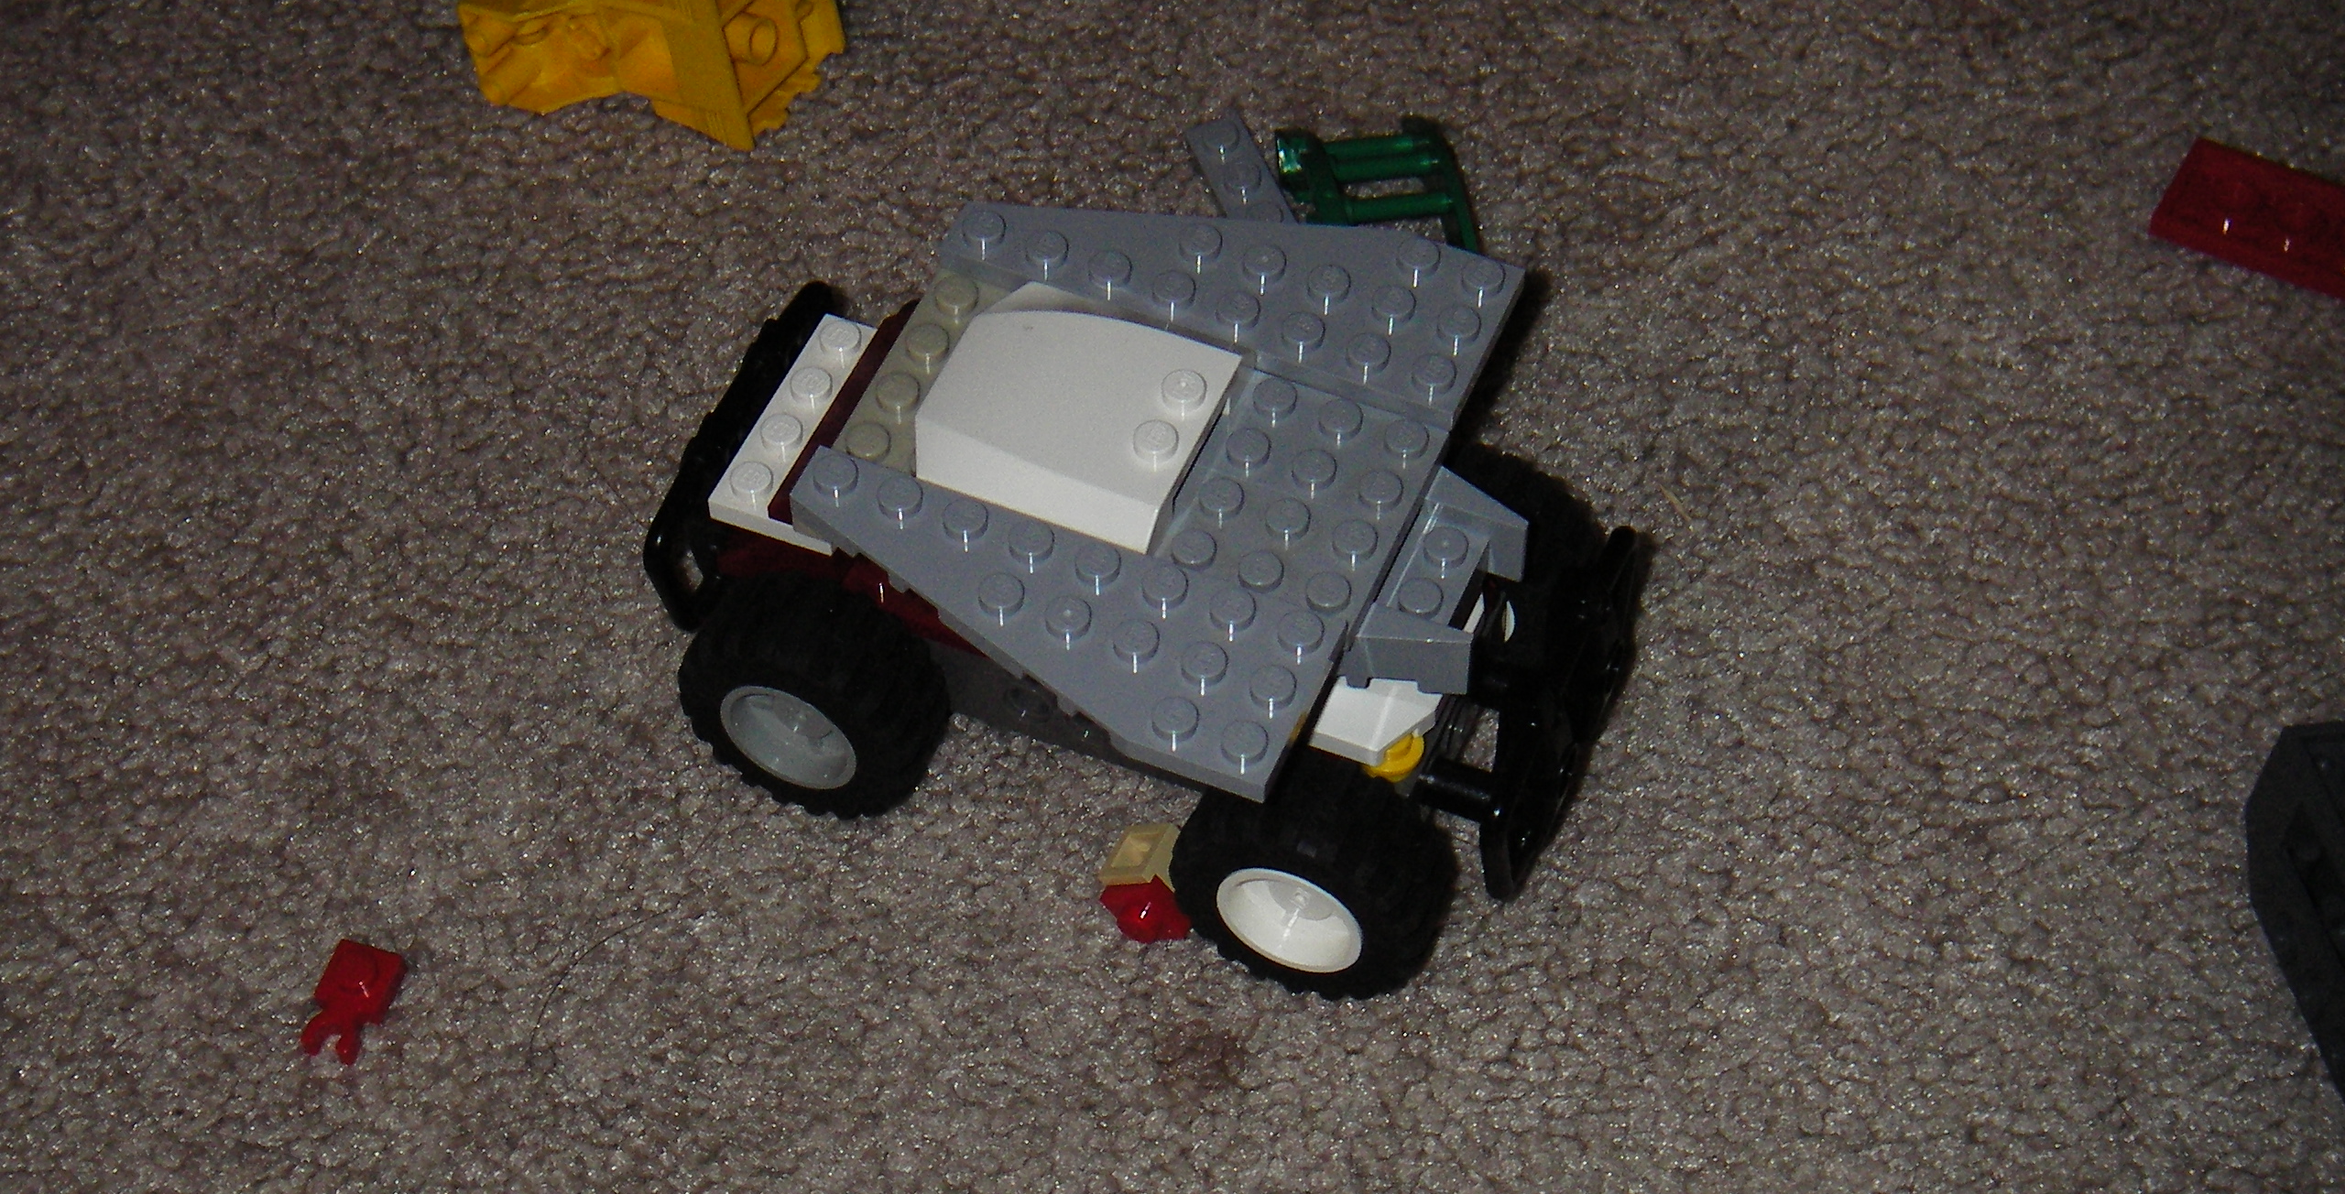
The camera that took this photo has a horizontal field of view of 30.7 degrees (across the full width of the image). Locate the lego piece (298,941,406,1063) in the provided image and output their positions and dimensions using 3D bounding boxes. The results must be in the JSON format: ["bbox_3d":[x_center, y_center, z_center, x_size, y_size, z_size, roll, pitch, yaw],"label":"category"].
[{"bbox_3d":[-0.094,0.047,0.488,0.008,0.005,0.012,16,54,12],"label":"lego piece"}]

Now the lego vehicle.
[{"bbox_3d":[-0.002,-0.005,0.498,0.112,0.053,0.080,19,54,14],"label":"lego vehicle"}]

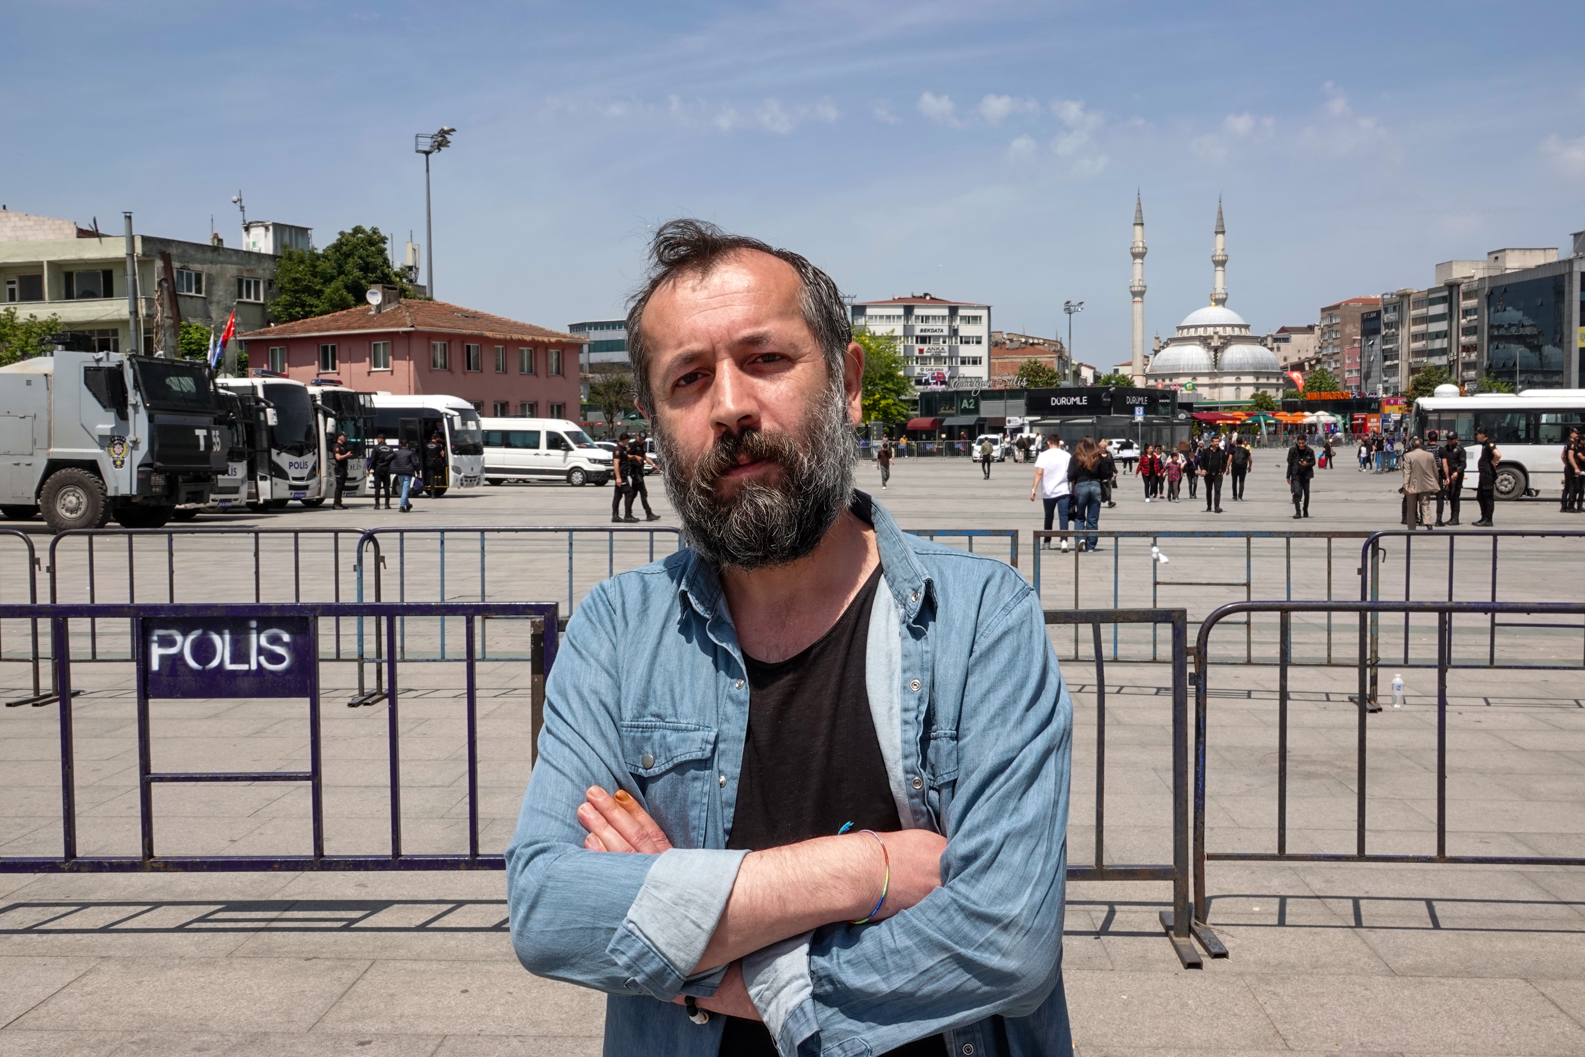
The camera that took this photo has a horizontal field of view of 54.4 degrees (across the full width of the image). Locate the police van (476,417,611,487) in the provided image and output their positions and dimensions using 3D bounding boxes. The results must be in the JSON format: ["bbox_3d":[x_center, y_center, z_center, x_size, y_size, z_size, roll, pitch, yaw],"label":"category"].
[{"bbox_3d":[-10.157,-2.961,60.129,6.900,2.620,2.050,1,3,19],"label":"police van"}]

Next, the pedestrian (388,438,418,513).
[{"bbox_3d":[-8.981,-1.215,35.589,0.650,1.690,0.500,0,3,-9],"label":"pedestrian"}]

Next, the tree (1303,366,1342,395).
[{"bbox_3d":[69.626,-15.951,202.420,5.300,10.300,5.300,0,3,0],"label":"tree"}]

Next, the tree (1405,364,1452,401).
[{"bbox_3d":[64.317,-12.374,155.548,5.400,8.700,5.400,0,3,0],"label":"tree"}]

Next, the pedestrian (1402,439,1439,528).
[{"bbox_3d":[11.135,-0.757,27.300,0.560,1.690,0.420,1,4,18],"label":"pedestrian"}]

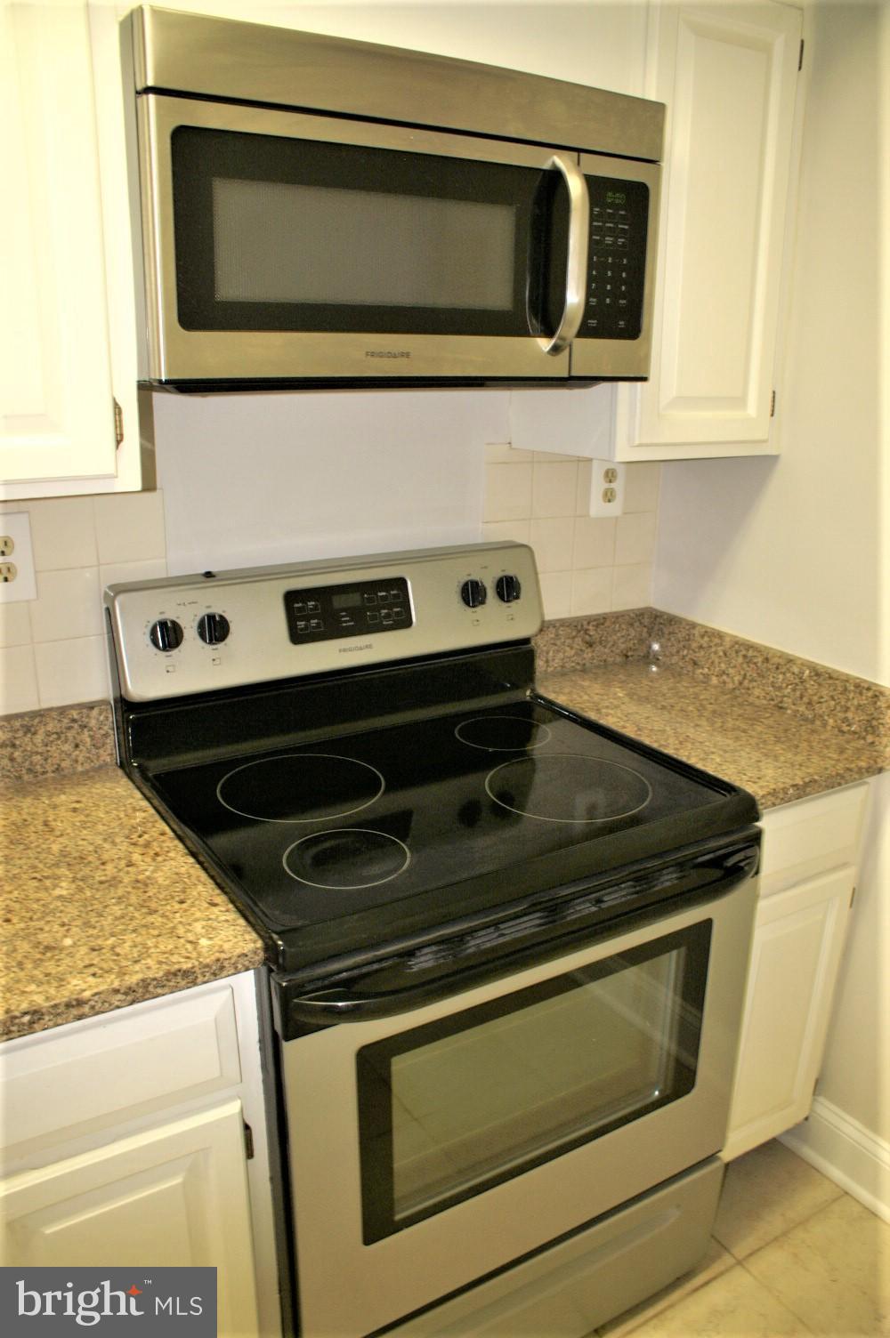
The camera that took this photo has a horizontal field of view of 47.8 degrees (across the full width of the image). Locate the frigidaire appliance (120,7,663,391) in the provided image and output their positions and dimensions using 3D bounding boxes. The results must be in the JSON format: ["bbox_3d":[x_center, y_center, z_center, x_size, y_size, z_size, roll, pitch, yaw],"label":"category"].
[{"bbox_3d":[-0.081,-0.609,1.433,0.757,0.400,0.400,-10,20,-30],"label":"frigidaire appliance"}]

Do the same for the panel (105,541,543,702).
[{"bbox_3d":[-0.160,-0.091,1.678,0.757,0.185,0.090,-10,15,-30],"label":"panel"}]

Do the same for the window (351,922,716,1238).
[{"bbox_3d":[0.141,0.548,1.378,0.578,0.299,0.020,-10,20,-30],"label":"window"}]

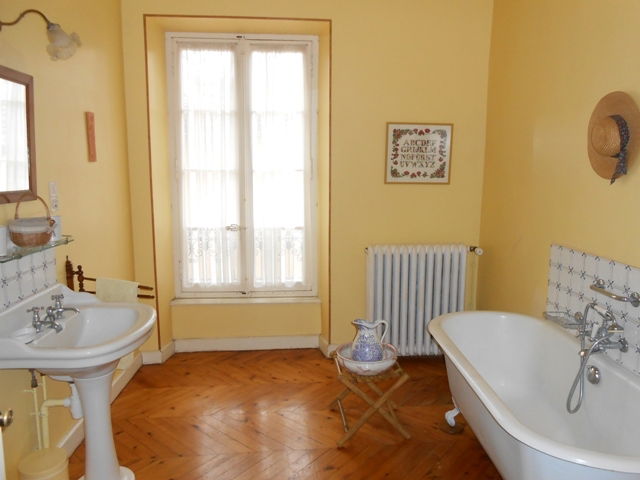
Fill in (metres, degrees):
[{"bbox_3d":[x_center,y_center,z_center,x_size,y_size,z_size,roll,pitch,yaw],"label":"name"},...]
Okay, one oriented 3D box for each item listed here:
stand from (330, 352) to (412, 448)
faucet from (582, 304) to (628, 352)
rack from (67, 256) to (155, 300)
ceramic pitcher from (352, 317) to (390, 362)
[{"bbox_3d":[0.287,0.895,2.809,0.410,0.387,0.400,0,8,-2],"label":"stand"},{"bbox_3d":[1.244,0.396,2.147,0.175,0.220,0.230,0,8,-3],"label":"faucet"},{"bbox_3d":[-1.068,0.226,2.426,0.520,0.250,0.180,2,8,10],"label":"rack"},{"bbox_3d":[0.282,0.588,2.765,0.210,0.270,0.175,0,8,-3],"label":"ceramic pitcher"}]

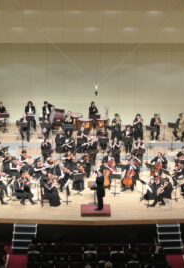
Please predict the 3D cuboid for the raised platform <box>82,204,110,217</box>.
[{"bbox_3d":[0.151,3.120,31.318,1.200,0.160,0.894,0,19,0],"label":"raised platform"}]

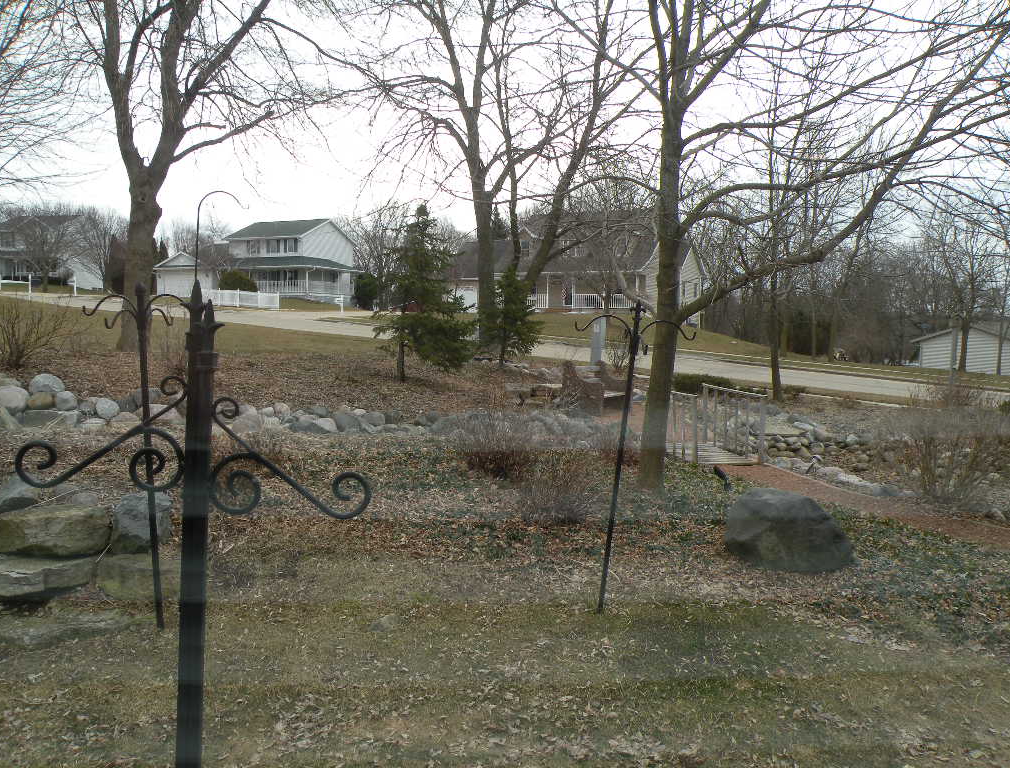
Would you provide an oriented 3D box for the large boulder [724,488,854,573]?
[{"bbox_3d":[2.094,1.053,5.900,0.900,0.520,0.660,3,7,20],"label":"large boulder"}]

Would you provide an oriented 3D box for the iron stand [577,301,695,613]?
[{"bbox_3d":[0.681,0.455,4.770,0.680,1.900,0.450,6,6,-3],"label":"iron stand"}]

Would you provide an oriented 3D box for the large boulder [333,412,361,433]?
[{"bbox_3d":[-2.366,0.578,12.000,0.410,0.280,0.350,0,6,0],"label":"large boulder"}]

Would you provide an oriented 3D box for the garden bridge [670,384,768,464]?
[{"bbox_3d":[2.786,0.549,11.100,0.920,0.900,1.950,-1,6,-9],"label":"garden bridge"}]

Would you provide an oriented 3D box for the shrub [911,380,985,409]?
[{"bbox_3d":[8.884,0.230,16.000,1.400,0.650,1.200,4,7,29],"label":"shrub"}]

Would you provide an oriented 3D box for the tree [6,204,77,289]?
[{"bbox_3d":[-31.405,-9.296,54.000,4.600,5.700,4.600,-3,7,-30],"label":"tree"}]

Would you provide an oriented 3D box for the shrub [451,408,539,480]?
[{"bbox_3d":[-0.109,0.697,9.200,0.970,0.770,0.900,0,6,0],"label":"shrub"}]

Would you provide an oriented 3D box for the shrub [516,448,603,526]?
[{"bbox_3d":[0.491,0.933,7.200,0.750,0.650,0.700,0,6,0],"label":"shrub"}]

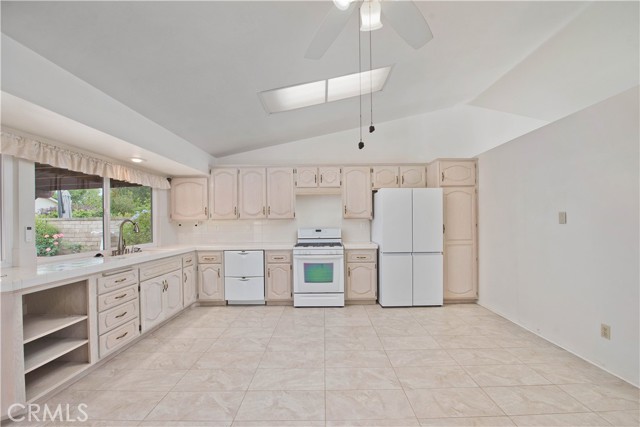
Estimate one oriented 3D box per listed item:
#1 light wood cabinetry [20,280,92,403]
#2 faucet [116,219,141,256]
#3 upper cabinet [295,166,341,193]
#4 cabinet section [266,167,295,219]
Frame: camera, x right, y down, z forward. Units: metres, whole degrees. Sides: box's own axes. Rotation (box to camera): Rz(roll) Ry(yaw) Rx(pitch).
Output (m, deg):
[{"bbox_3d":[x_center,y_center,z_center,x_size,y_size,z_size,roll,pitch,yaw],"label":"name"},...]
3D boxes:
[{"bbox_3d":[-2.221,0.900,1.849,0.600,0.765,0.520,-1,-2,1],"label":"light wood cabinetry"},{"bbox_3d":[-2.345,0.283,3.060,0.250,0.420,0.090,-1,-1,0],"label":"faucet"},{"bbox_3d":[-0.030,-0.545,4.250,0.760,0.480,0.320,-1,-1,0],"label":"upper cabinet"},{"bbox_3d":[-0.639,-0.320,4.225,0.458,0.837,0.330,-1,-1,1],"label":"cabinet section"}]

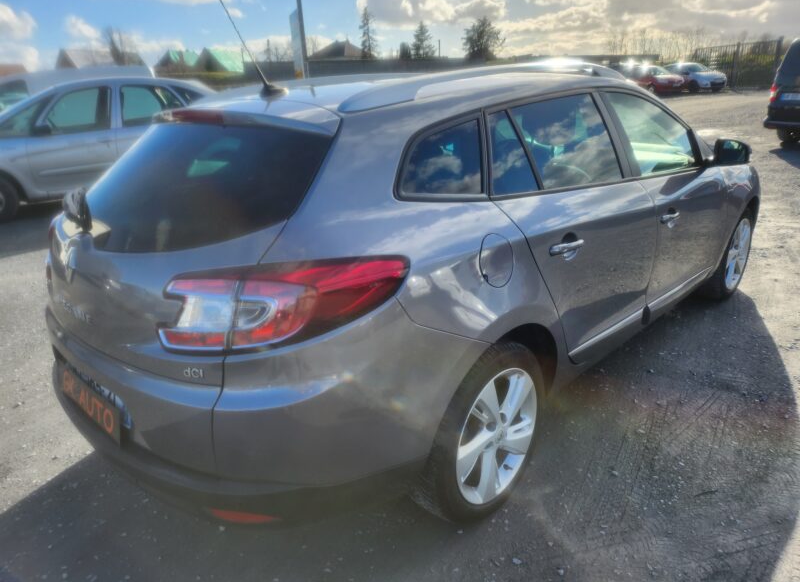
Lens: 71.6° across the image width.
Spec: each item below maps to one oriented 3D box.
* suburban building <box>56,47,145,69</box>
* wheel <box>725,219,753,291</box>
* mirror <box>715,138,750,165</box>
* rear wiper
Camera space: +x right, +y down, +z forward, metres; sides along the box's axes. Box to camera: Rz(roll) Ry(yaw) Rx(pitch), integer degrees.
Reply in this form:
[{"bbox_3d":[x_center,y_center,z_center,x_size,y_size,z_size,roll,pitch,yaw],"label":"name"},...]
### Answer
[{"bbox_3d":[-41.460,-30.545,77.658,9.800,6.200,7.000,-20,28,-39],"label":"suburban building"},{"bbox_3d":[2.191,-0.257,3.714,0.470,0.470,0.170,-20,28,-40],"label":"wheel"},{"bbox_3d":[1.681,-0.701,2.799,0.120,0.135,0.190,-18,26,-36],"label":"mirror"},{"bbox_3d":[-1.003,-0.259,1.731,0.075,0.115,0.310,-13,24,-26],"label":"rear wiper"}]

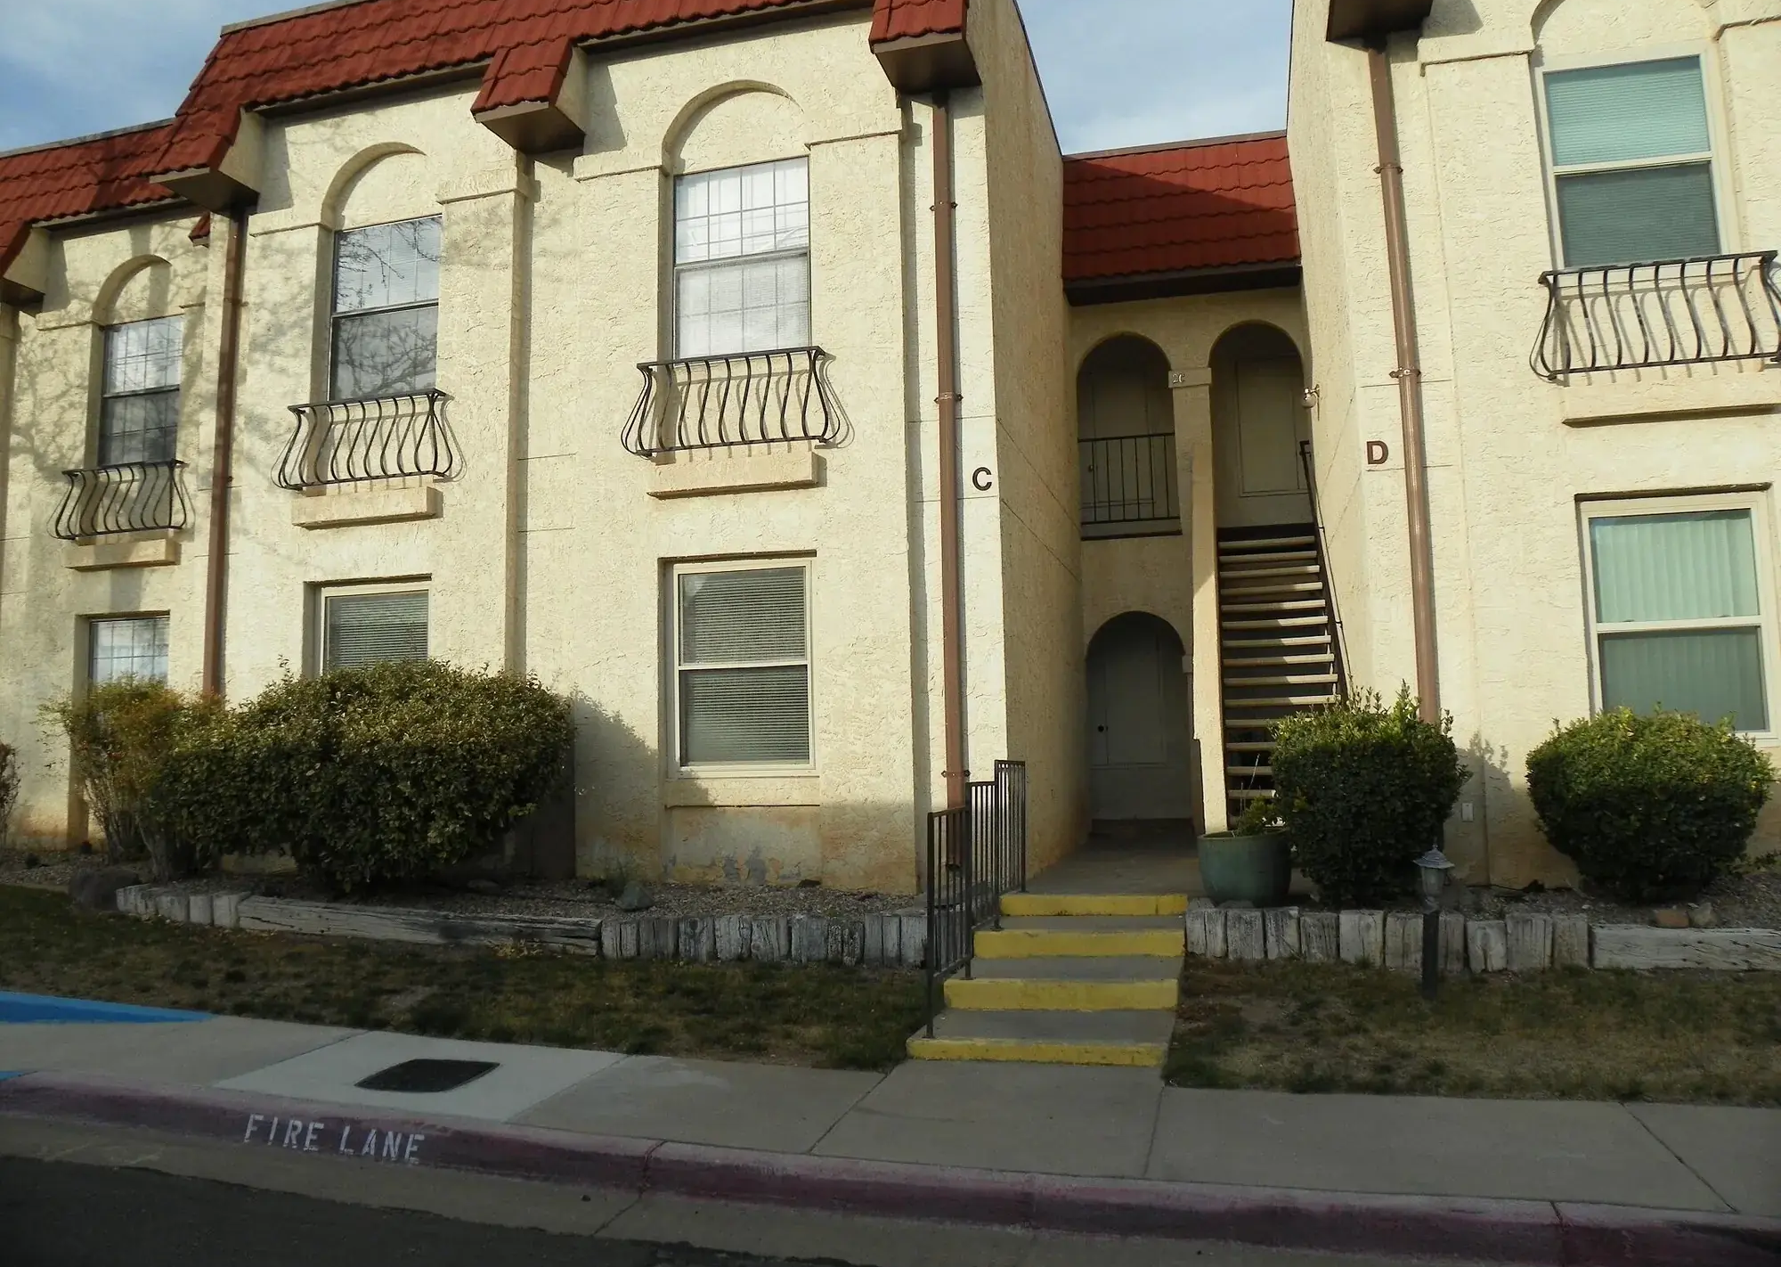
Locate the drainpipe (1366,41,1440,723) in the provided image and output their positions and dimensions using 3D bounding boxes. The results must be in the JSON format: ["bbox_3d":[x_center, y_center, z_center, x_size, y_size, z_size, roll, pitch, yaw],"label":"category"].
[{"bbox_3d":[3.134,-1.146,8.114,0.120,5.100,0.120,-3,-6,15],"label":"drainpipe"}]

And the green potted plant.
[{"bbox_3d":[2.035,1.248,7.682,0.529,0.603,0.529,-3,-6,15],"label":"green potted plant"}]

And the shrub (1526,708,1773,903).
[{"bbox_3d":[3.995,0.902,7.050,1.220,1.000,1.130,-3,-6,15],"label":"shrub"}]

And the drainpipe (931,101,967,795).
[{"bbox_3d":[0.379,-1.076,8.850,0.110,5.180,0.110,-3,-6,15],"label":"drainpipe"}]

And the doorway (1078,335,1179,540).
[{"bbox_3d":[2.377,-1.930,13.323,0.962,2.032,0.250,-3,-6,14],"label":"doorway"}]

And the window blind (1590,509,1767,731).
[{"bbox_3d":[4.987,-0.079,8.470,0.981,1.358,0.060,-2,-6,12],"label":"window blind"}]

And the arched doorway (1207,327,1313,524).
[{"bbox_3d":[3.518,-2.000,12.801,0.917,2.033,0.200,-3,-6,15],"label":"arched doorway"}]

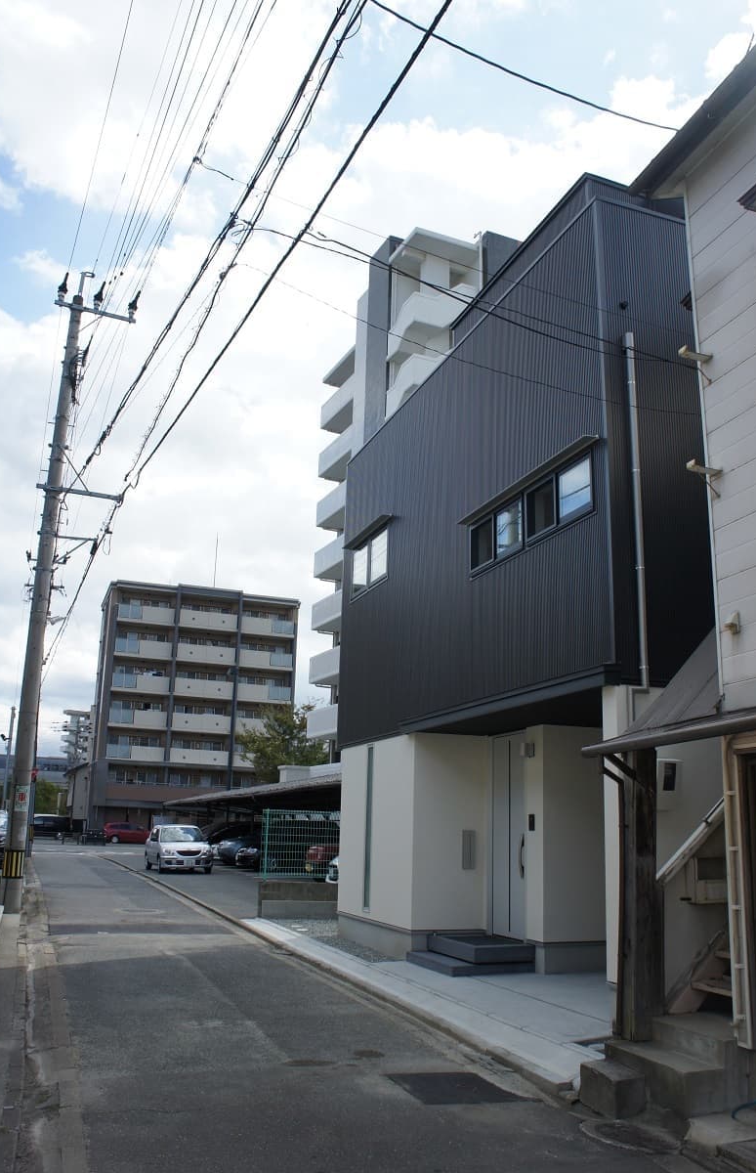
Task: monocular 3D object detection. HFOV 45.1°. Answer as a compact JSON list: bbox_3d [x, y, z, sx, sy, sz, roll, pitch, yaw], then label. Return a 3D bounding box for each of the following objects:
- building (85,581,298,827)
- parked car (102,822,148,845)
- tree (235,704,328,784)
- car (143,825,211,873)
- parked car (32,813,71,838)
[{"bbox_3d":[-17.202,12.344,82.917,16.800,21.300,13.000,7,-16,-18],"label":"building"},{"bbox_3d":[-17.521,17.510,64.706,3.950,1.520,1.690,7,-16,-18],"label":"parked car"},{"bbox_3d":[-6.102,11.998,56.788,5.600,9.000,5.400,7,-16,-19],"label":"tree"},{"bbox_3d":[-6.269,8.224,28.565,1.600,1.450,3.650,7,-16,-21],"label":"car"},{"bbox_3d":[-24.352,17.330,65.702,4.600,1.800,1.720,7,-16,-18],"label":"parked car"}]

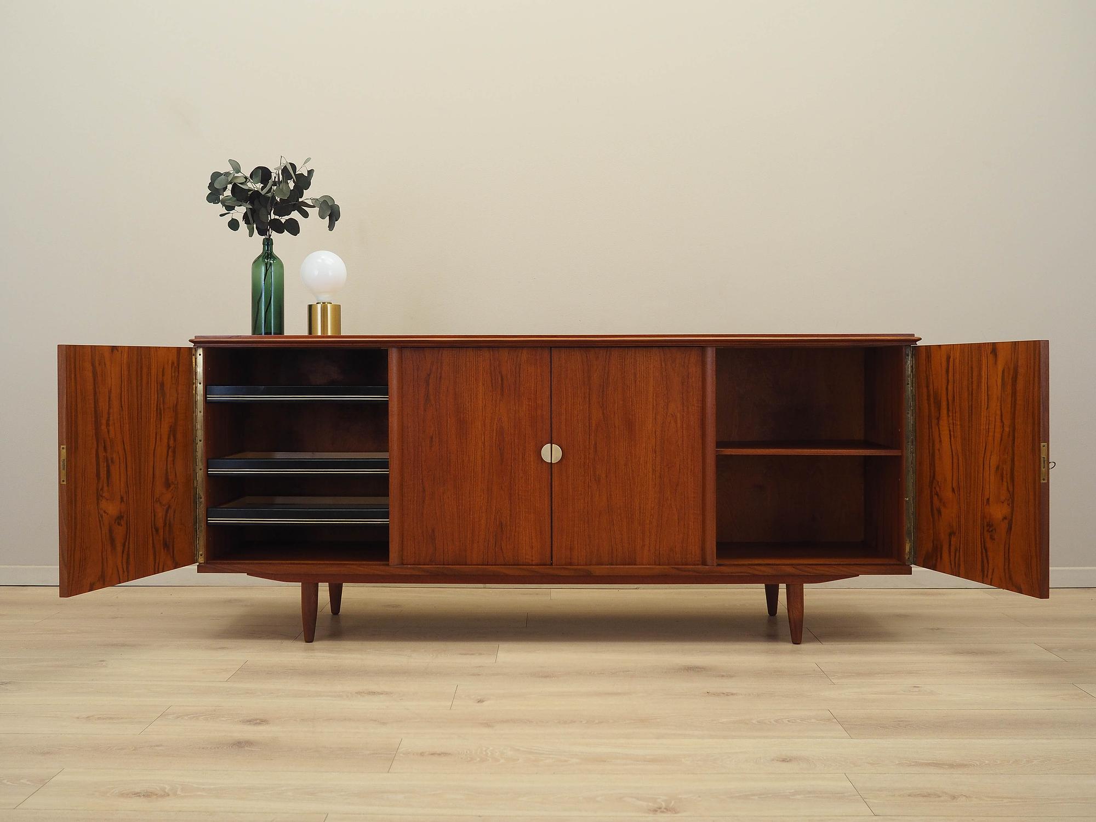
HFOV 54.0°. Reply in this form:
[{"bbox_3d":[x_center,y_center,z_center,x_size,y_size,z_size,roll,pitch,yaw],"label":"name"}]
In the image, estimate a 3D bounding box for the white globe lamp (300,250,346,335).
[{"bbox_3d":[-0.634,-0.329,3.042,0.129,0.246,0.129,0,2,1],"label":"white globe lamp"}]

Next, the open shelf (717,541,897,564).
[{"bbox_3d":[0.674,0.390,2.938,0.479,0.022,0.360,0,2,1],"label":"open shelf"}]

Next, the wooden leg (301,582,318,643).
[{"bbox_3d":[-0.648,0.546,2.930,0.047,0.165,0.047,0,2,1],"label":"wooden leg"}]

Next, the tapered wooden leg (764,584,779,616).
[{"bbox_3d":[0.675,0.533,3.239,0.047,0.165,0.047,0,2,1],"label":"tapered wooden leg"}]

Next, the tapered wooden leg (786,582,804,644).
[{"bbox_3d":[0.646,0.529,2.814,0.045,0.163,0.045,0,2,1],"label":"tapered wooden leg"}]

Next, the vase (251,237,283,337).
[{"bbox_3d":[-0.763,-0.335,2.945,0.088,0.273,0.088,0,2,1],"label":"vase"}]

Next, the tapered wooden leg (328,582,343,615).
[{"bbox_3d":[-0.643,0.534,3.264,0.047,0.165,0.047,0,2,1],"label":"tapered wooden leg"}]

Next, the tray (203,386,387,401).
[{"bbox_3d":[-0.641,-0.050,2.957,0.475,0.039,0.330,0,2,1],"label":"tray"}]

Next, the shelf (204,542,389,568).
[{"bbox_3d":[-0.665,0.408,3.072,0.501,0.018,0.378,0,2,1],"label":"shelf"}]

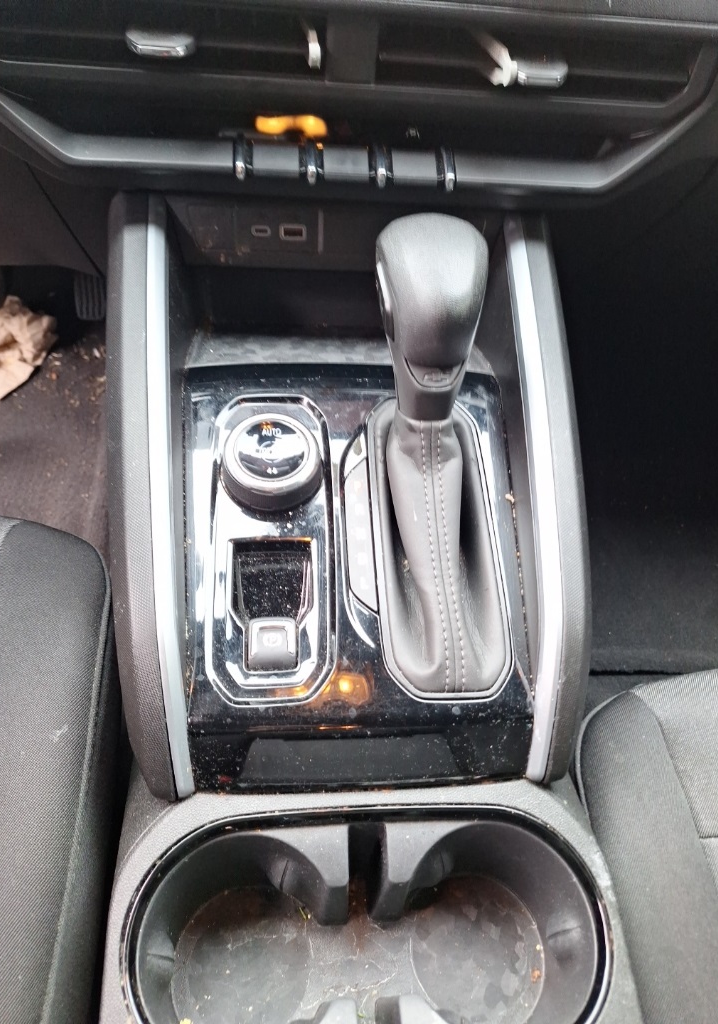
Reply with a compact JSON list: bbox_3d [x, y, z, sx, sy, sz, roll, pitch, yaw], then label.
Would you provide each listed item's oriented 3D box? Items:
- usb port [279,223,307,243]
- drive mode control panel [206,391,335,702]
[{"bbox_3d":[-0.044,-0.188,0.457,0.018,0.011,0.008,0,50,-6],"label":"usb port"},{"bbox_3d":[-0.049,0.009,0.380,0.070,0.030,0.188,0,65,-6],"label":"drive mode control panel"}]

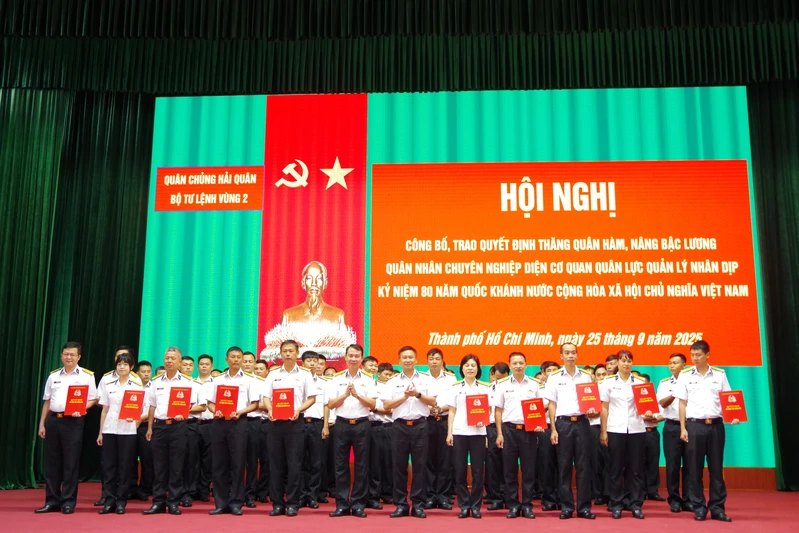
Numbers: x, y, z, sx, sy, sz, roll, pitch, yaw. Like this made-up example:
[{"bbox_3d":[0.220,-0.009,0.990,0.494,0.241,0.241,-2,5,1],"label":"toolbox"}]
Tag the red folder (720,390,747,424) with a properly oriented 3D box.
[{"bbox_3d":[3.263,1.372,7.800,0.222,0.307,0.015,-6,-21,10],"label":"red folder"}]

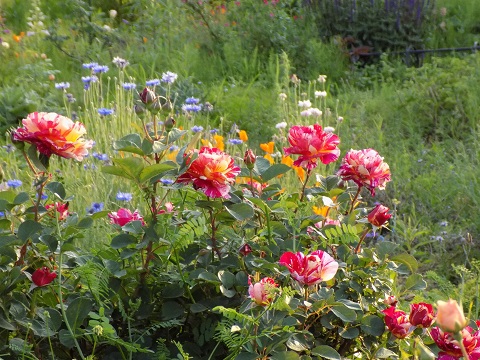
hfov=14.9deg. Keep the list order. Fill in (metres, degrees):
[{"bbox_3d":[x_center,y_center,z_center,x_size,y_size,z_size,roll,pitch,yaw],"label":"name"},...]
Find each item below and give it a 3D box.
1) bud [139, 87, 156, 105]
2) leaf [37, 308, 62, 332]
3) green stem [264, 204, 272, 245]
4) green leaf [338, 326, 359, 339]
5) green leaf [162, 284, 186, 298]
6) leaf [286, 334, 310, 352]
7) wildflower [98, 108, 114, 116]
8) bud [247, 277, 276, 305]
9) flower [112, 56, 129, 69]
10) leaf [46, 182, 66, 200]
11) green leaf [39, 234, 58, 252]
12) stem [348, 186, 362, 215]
[{"bbox_3d":[-0.126,-0.115,2.500,0.023,0.026,0.023,-6,11,0],"label":"bud"},{"bbox_3d":[-0.260,0.192,2.500,0.034,0.031,0.022,0,11,0],"label":"leaf"},{"bbox_3d":[0.041,0.063,2.600,0.006,0.059,0.006,-8,6,0],"label":"green stem"},{"bbox_3d":[0.149,0.208,2.500,0.029,0.012,0.022,0,14,0],"label":"green leaf"},{"bbox_3d":[-0.095,0.158,2.600,0.031,0.016,0.022,0,14,0],"label":"green leaf"},{"bbox_3d":[0.080,0.223,2.500,0.036,0.009,0.026,24,60,23],"label":"leaf"},{"bbox_3d":[-0.255,-0.129,3.500,0.030,0.012,0.030,0,12,0],"label":"wildflower"},{"bbox_3d":[0.029,0.146,2.400,0.036,0.038,0.036,0,12,0],"label":"bud"},{"bbox_3d":[-0.248,-0.243,3.800,0.034,0.021,0.034,0,14,0],"label":"flower"},{"bbox_3d":[-0.302,0.019,3.000,0.038,0.010,0.027,32,47,11],"label":"leaf"},{"bbox_3d":[-0.270,0.089,2.580,0.026,0.032,0.009,-12,-23,-21],"label":"green leaf"},{"bbox_3d":[0.189,0.034,3.000,0.006,0.050,0.006,26,9,0],"label":"stem"}]

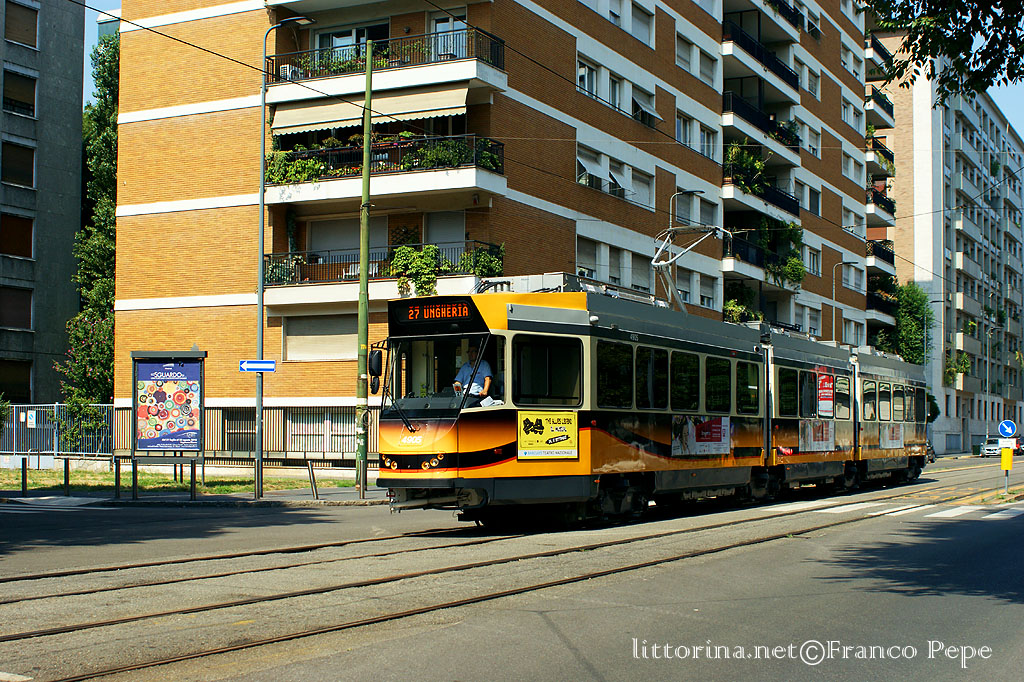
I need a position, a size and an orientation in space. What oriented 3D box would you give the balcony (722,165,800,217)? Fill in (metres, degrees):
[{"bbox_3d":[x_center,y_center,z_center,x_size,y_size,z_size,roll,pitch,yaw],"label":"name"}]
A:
[{"bbox_3d":[11.149,-6.446,68.092,1.500,1.430,10.540,-1,-4,27],"label":"balcony"}]

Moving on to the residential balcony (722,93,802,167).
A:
[{"bbox_3d":[11.143,-9.579,68.239,1.500,1.410,10.490,-1,-4,27],"label":"residential balcony"}]

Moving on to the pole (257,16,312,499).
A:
[{"bbox_3d":[-4.705,-1.742,30.598,1.220,9.960,0.350,-1,-4,26],"label":"pole"}]

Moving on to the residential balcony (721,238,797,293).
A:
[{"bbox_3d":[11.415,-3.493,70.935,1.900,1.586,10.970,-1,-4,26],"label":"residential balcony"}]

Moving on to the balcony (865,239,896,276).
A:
[{"bbox_3d":[22.840,-5.169,94.288,1.900,1.588,6.192,-1,-4,26],"label":"balcony"}]

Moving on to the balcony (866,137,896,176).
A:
[{"bbox_3d":[21.967,-11.073,89.950,1.450,1.400,5.680,-1,-4,27],"label":"balcony"}]

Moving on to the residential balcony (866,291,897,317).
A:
[{"bbox_3d":[21.800,-1.800,89.145,1.450,1.420,5.690,-1,-4,27],"label":"residential balcony"}]

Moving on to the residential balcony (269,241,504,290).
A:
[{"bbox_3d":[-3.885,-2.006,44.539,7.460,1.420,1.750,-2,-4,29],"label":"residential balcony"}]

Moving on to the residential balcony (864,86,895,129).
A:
[{"bbox_3d":[21.985,-14.162,90.143,1.450,1.390,5.690,-1,-4,27],"label":"residential balcony"}]

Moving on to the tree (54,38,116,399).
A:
[{"bbox_3d":[-15.808,-3.496,56.459,4.000,16.674,4.000,-1,-4,26],"label":"tree"}]

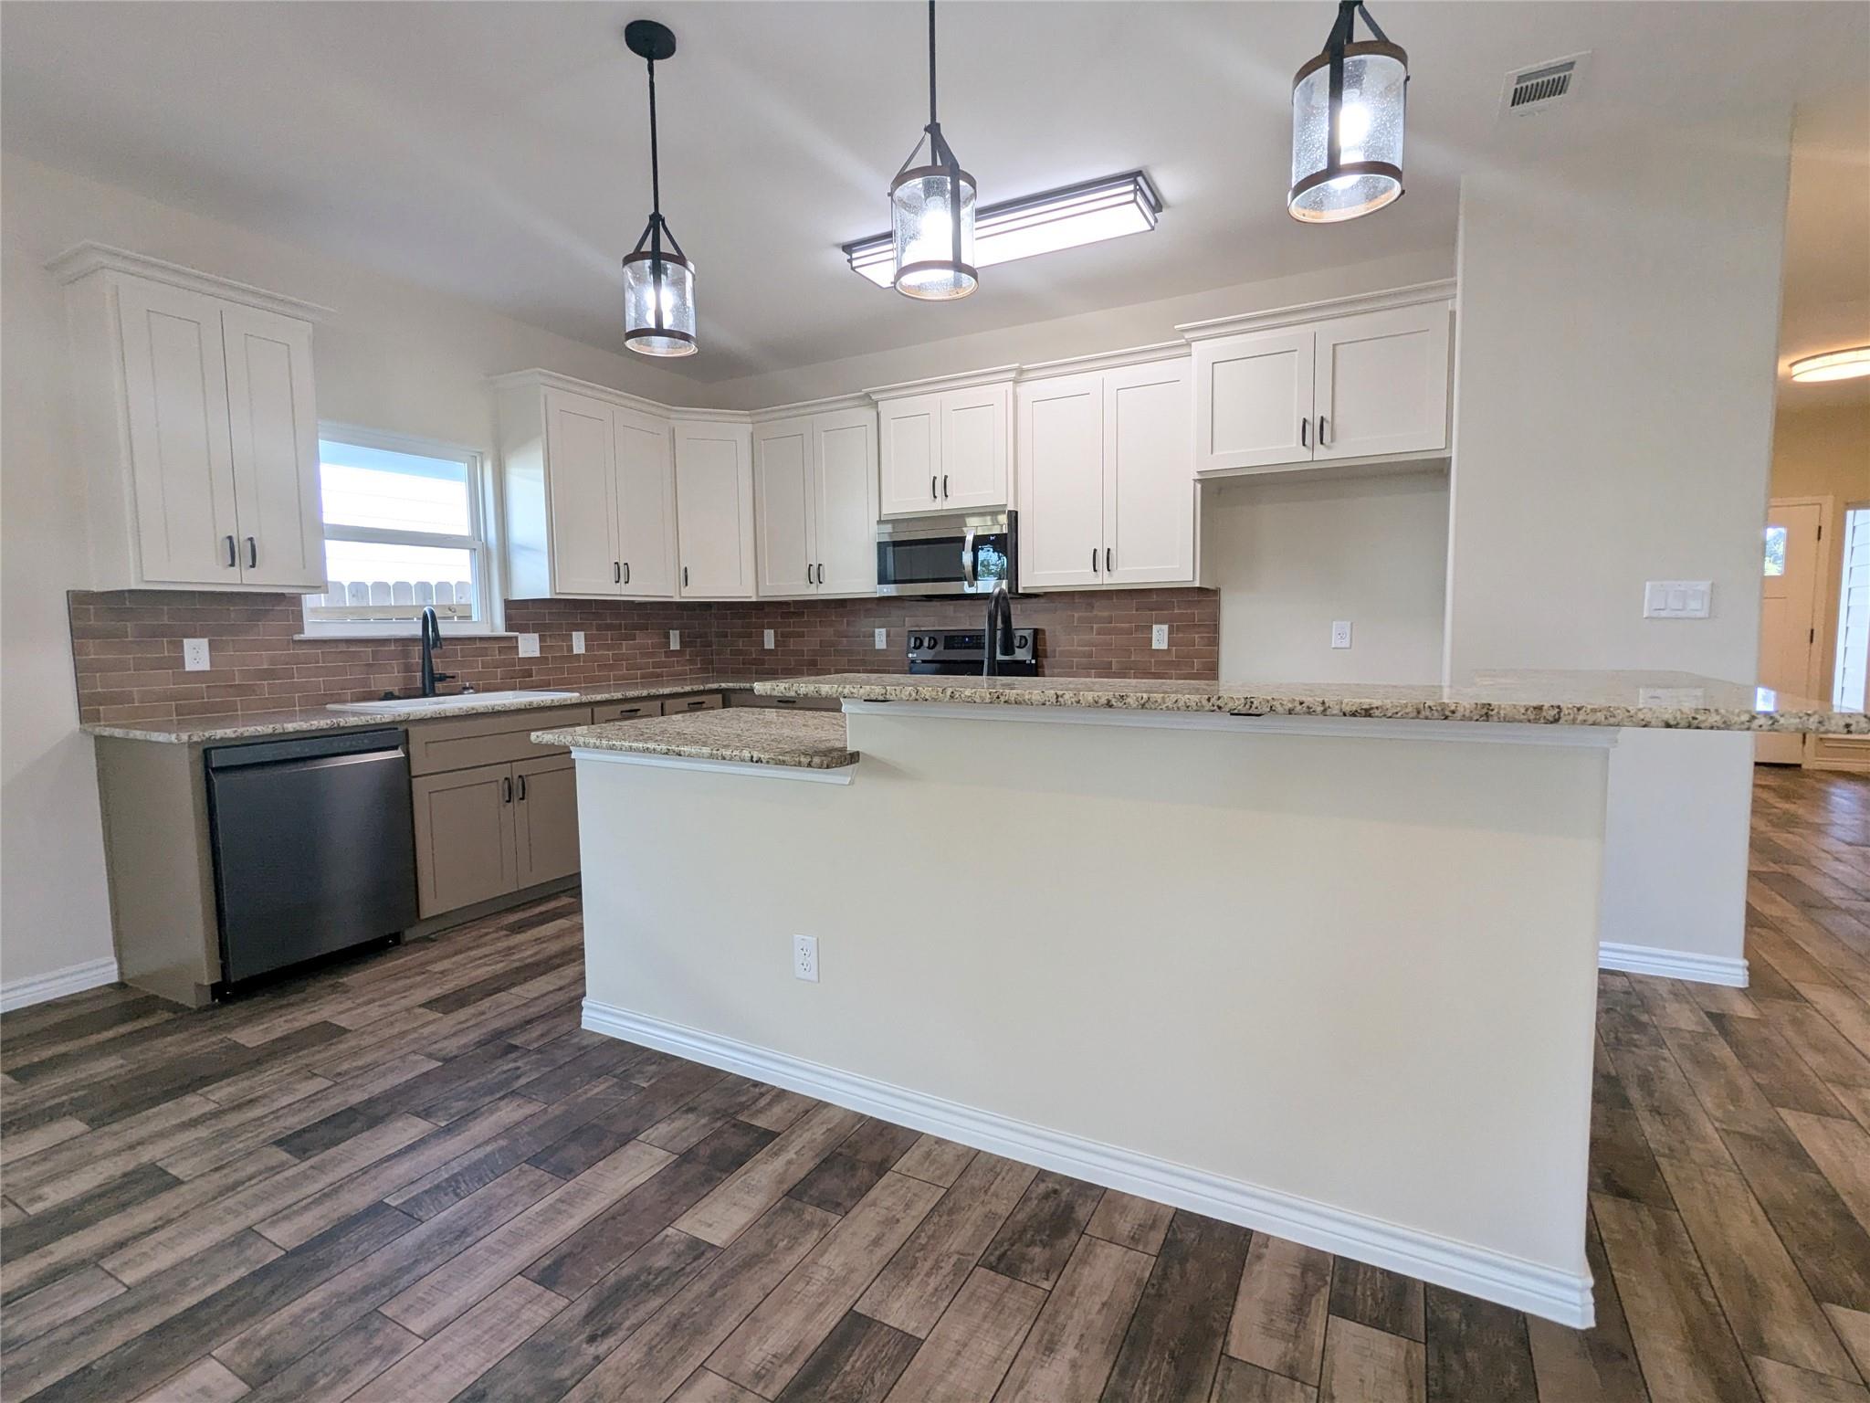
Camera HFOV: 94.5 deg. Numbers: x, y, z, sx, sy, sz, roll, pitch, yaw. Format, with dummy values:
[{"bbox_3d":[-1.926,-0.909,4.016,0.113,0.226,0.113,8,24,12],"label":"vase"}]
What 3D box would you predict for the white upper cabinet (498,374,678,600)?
[{"bbox_3d":[-1.795,-1.060,4.578,0.345,1.053,0.870,2,6,28],"label":"white upper cabinet"}]

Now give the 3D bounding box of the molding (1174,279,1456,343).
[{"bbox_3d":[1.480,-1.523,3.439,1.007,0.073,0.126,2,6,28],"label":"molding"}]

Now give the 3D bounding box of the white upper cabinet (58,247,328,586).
[{"bbox_3d":[-2.586,-0.922,3.078,0.350,1.058,0.645,2,6,28],"label":"white upper cabinet"}]

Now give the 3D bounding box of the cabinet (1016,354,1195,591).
[{"bbox_3d":[0.833,-1.033,4.059,0.836,1.025,0.339,2,6,28],"label":"cabinet"}]

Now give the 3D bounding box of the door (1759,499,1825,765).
[{"bbox_3d":[6.546,-0.531,7.076,0.920,2.050,0.050,2,6,28],"label":"door"}]

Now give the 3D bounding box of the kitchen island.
[{"bbox_3d":[0.222,0.471,2.195,2.713,1.077,1.000,2,6,28],"label":"kitchen island"}]

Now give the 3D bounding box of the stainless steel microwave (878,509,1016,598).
[{"bbox_3d":[0.124,-0.749,4.517,0.755,0.400,0.430,2,6,28],"label":"stainless steel microwave"}]

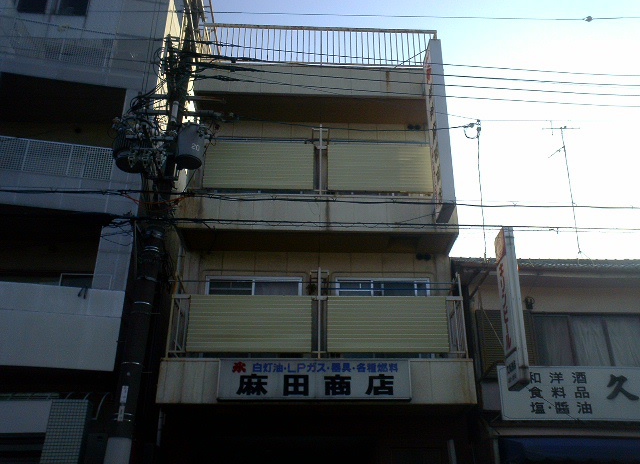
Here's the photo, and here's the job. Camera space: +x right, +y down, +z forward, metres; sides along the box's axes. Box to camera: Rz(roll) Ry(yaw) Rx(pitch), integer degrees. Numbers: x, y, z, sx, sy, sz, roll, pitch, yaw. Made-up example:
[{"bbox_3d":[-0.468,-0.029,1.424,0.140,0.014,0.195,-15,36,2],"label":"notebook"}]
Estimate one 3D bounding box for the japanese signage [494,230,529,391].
[{"bbox_3d":[3.107,1.193,10.513,0.160,2.618,0.521,3,-28,-1],"label":"japanese signage"}]

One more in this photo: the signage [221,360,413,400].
[{"bbox_3d":[-0.073,2.187,9.552,2.826,0.601,0.150,1,-26,-2],"label":"signage"}]

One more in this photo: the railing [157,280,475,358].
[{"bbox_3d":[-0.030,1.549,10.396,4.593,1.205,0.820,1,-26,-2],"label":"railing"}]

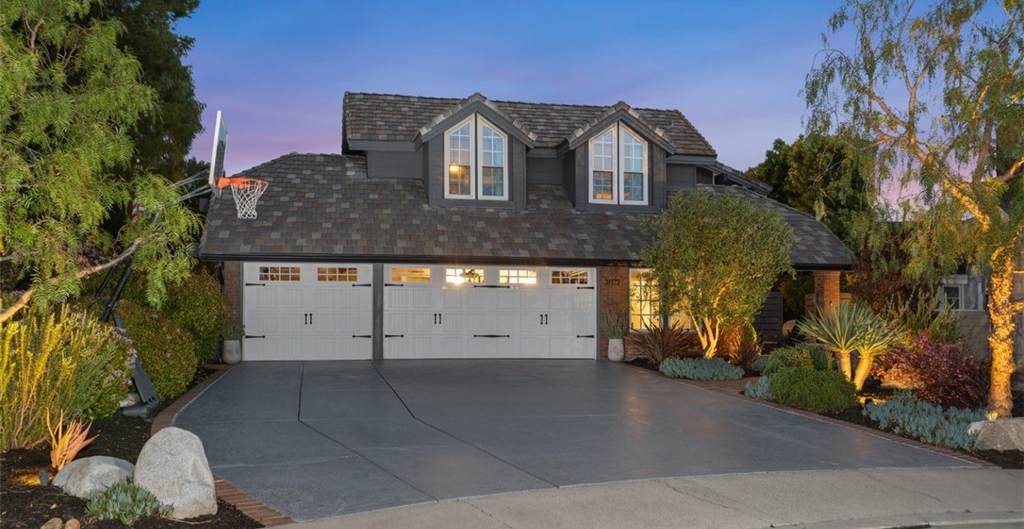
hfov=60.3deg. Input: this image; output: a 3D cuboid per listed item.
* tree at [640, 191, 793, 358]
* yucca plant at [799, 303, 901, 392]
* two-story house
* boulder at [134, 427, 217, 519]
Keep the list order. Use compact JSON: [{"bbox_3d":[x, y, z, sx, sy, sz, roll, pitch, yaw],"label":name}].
[{"bbox_3d":[4.110,0.200,17.700,3.050,3.350,2.900,0,-3,0],"label":"tree"},{"bbox_3d":[4.860,1.167,12.700,1.500,1.250,1.350,0,-3,0],"label":"yucca plant"},{"bbox_3d":[-0.180,-1.050,25.100,15.000,7.100,11.000,1,-3,-10],"label":"two-story house"},{"bbox_3d":[-2.385,1.480,6.250,0.550,0.620,0.480,1,-3,-14],"label":"boulder"}]

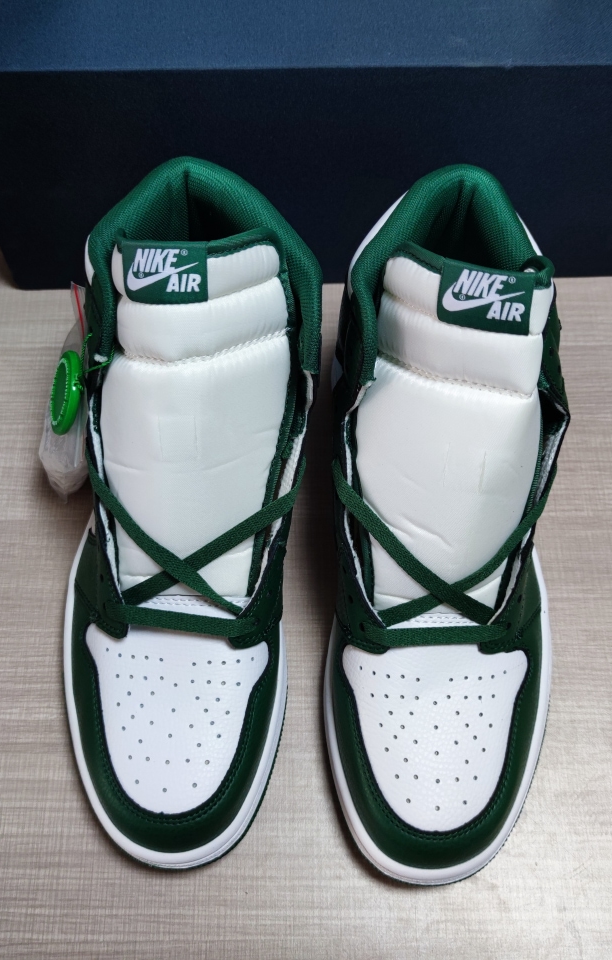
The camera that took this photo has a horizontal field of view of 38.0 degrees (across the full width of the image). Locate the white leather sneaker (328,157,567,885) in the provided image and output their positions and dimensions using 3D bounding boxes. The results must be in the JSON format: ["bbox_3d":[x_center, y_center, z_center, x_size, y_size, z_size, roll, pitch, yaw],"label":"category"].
[{"bbox_3d":[0.063,0.011,0.369,0.109,0.168,0.286,1,66,-1],"label":"white leather sneaker"}]

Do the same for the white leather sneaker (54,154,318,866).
[{"bbox_3d":[-0.054,0.005,0.369,0.109,0.168,0.286,2,66,0],"label":"white leather sneaker"}]

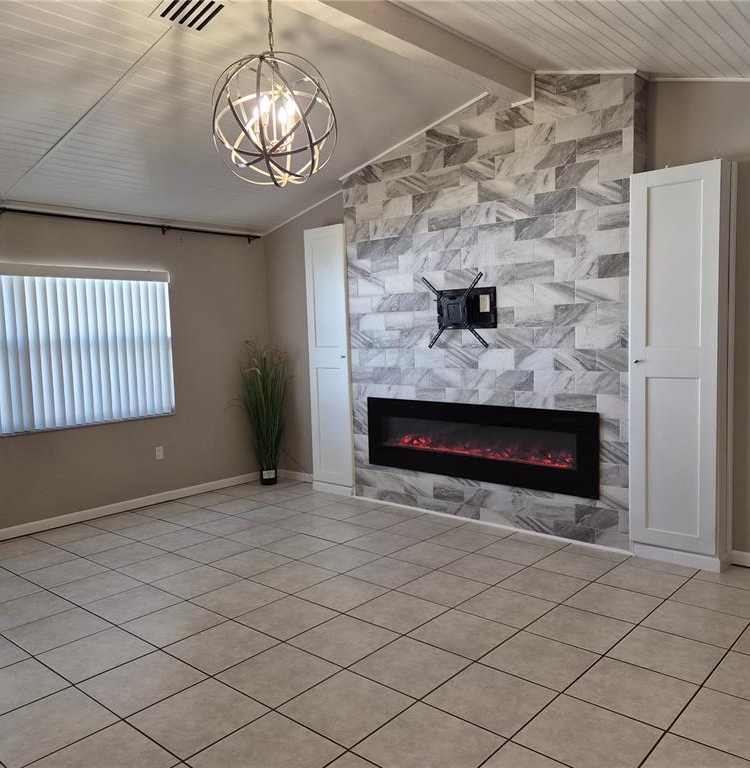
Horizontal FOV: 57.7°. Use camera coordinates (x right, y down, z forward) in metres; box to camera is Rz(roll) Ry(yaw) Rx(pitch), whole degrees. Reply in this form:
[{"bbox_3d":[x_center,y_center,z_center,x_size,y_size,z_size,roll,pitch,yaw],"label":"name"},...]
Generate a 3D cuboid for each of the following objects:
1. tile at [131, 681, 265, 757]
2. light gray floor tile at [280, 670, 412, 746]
[{"bbox_3d":[-0.682,1.280,2.630,0.402,0.010,0.402,2,6,41],"label":"tile"},{"bbox_3d":[-0.112,1.292,2.717,0.409,0.010,0.409,3,6,41],"label":"light gray floor tile"}]

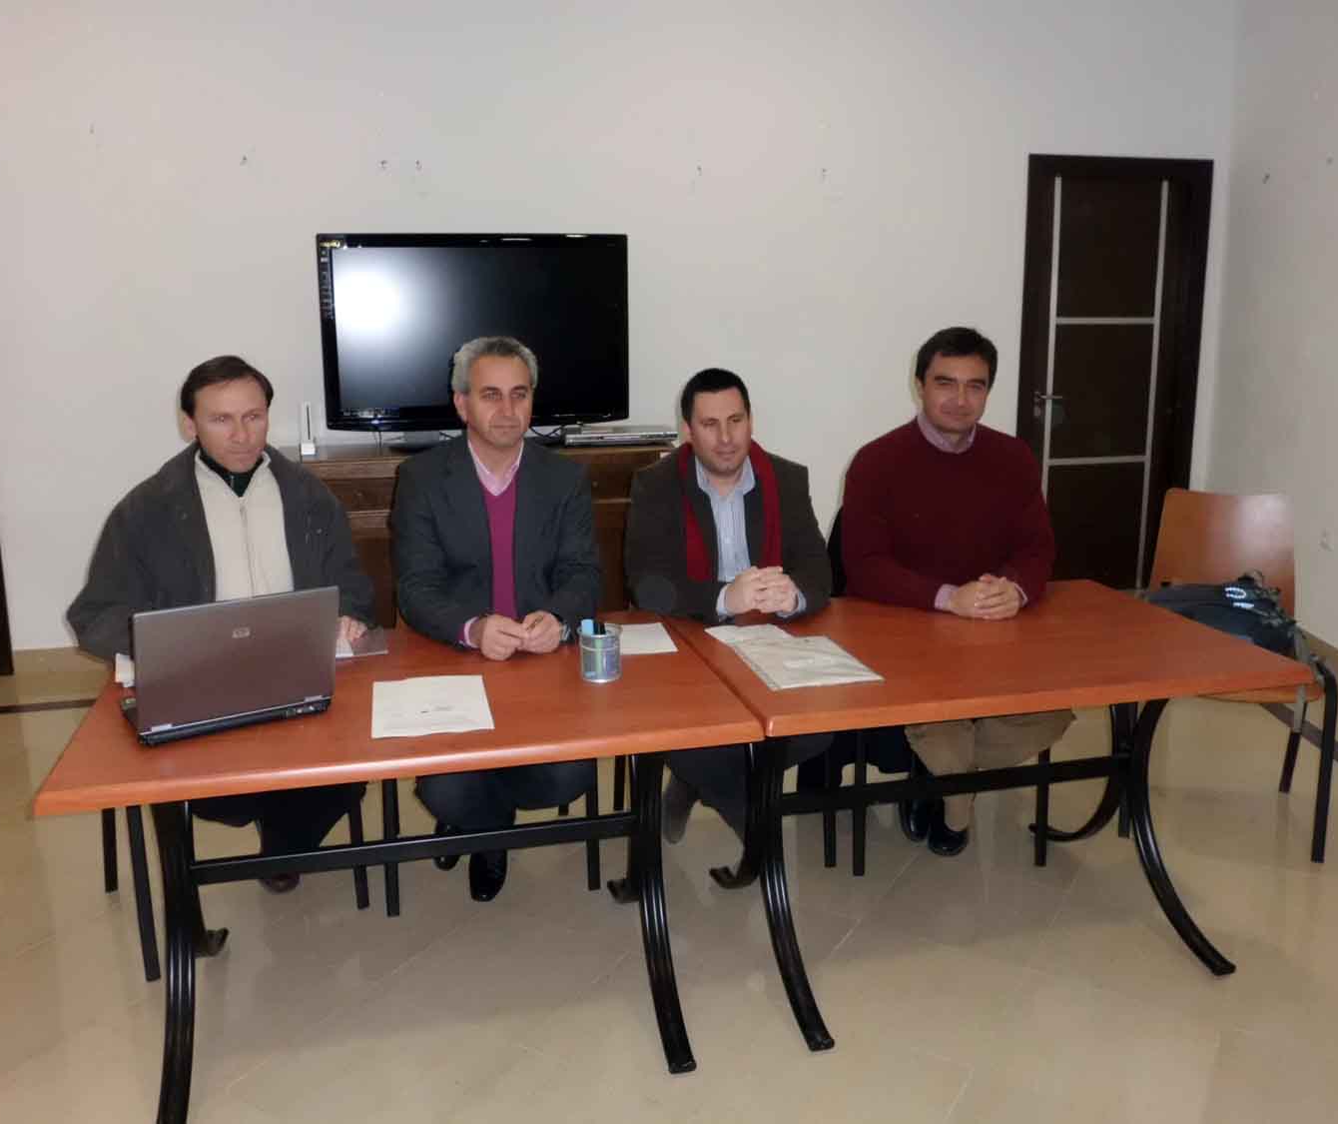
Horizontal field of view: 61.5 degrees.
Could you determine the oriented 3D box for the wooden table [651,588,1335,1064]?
[{"bbox_3d":[0.650,0.512,2.561,1.165,0.680,0.770,-3,11,-14],"label":"wooden table"}]

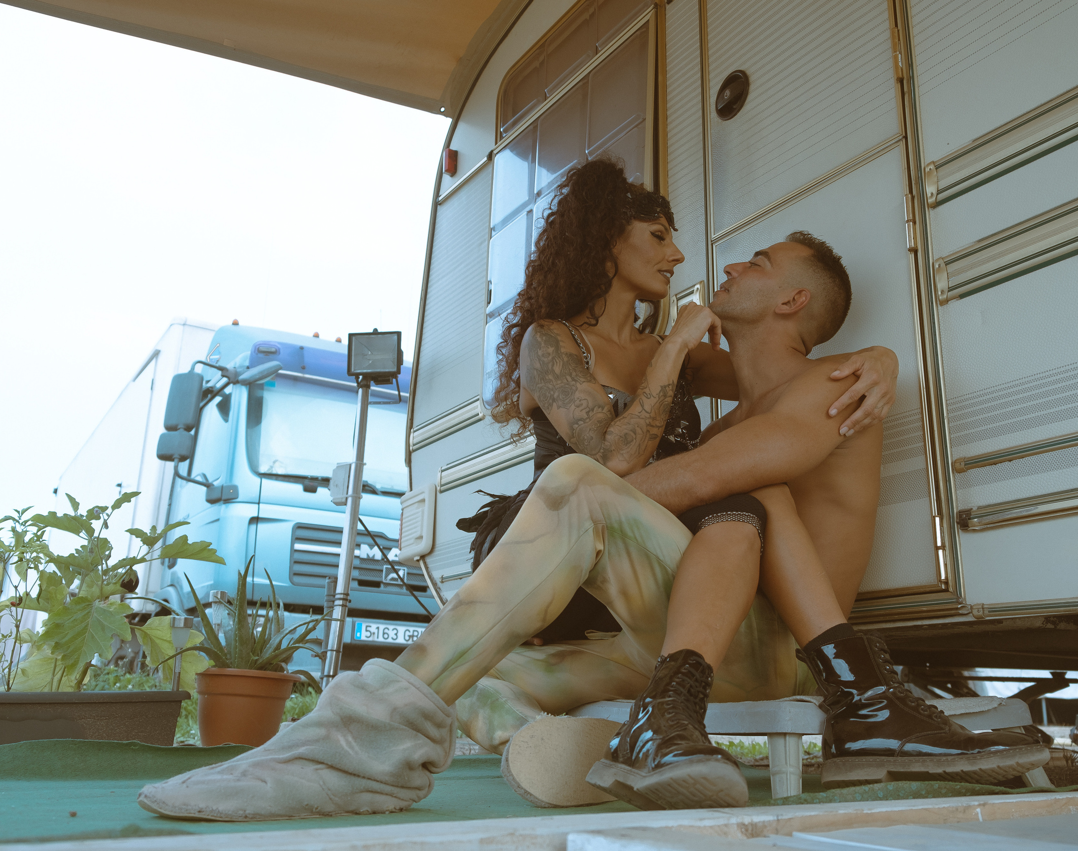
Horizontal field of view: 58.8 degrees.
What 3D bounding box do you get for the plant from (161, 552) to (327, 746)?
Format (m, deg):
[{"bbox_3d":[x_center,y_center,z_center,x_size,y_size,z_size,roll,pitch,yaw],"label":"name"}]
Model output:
[{"bbox_3d":[-0.718,0.553,2.340,0.380,0.471,0.370,7,-18,-15],"label":"plant"}]

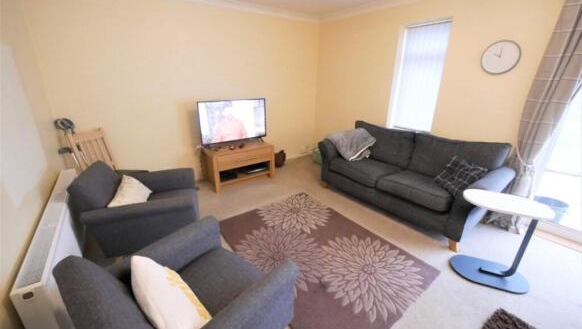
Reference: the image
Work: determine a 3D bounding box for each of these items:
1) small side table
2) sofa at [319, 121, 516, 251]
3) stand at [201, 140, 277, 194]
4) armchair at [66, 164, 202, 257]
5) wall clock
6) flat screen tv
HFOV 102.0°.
[{"bbox_3d":[1.570,0.574,1.805,0.540,0.630,0.350,9,23,22],"label":"small side table"},{"bbox_3d":[1.278,0.059,2.808,0.900,0.850,1.890,-17,27,-36],"label":"sofa"},{"bbox_3d":[-0.748,-0.013,3.464,0.890,0.505,0.480,-14,26,-32],"label":"stand"},{"bbox_3d":[-1.203,0.393,2.029,0.800,0.810,0.750,-7,23,-18],"label":"armchair"},{"bbox_3d":[2.020,-1.036,2.278,0.040,0.297,0.297,-16,26,-34],"label":"wall clock"},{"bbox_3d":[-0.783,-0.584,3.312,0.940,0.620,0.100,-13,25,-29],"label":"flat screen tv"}]

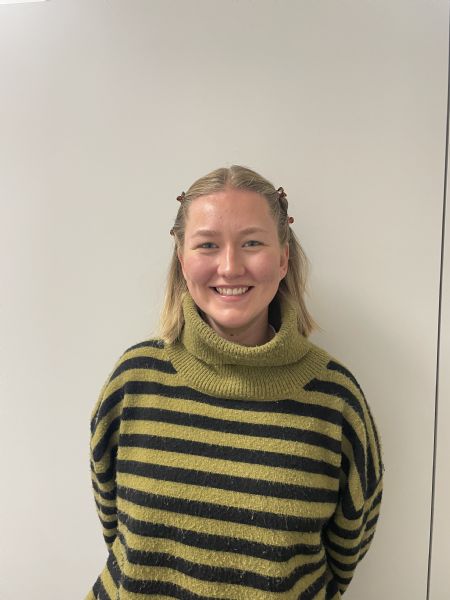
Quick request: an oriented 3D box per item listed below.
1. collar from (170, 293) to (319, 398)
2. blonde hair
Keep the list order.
[{"bbox_3d":[0.032,0.068,0.750,0.250,0.160,0.200,0,4,0],"label":"collar"},{"bbox_3d":[0.022,-0.068,0.745,0.255,0.285,0.195,-2,3,3],"label":"blonde hair"}]

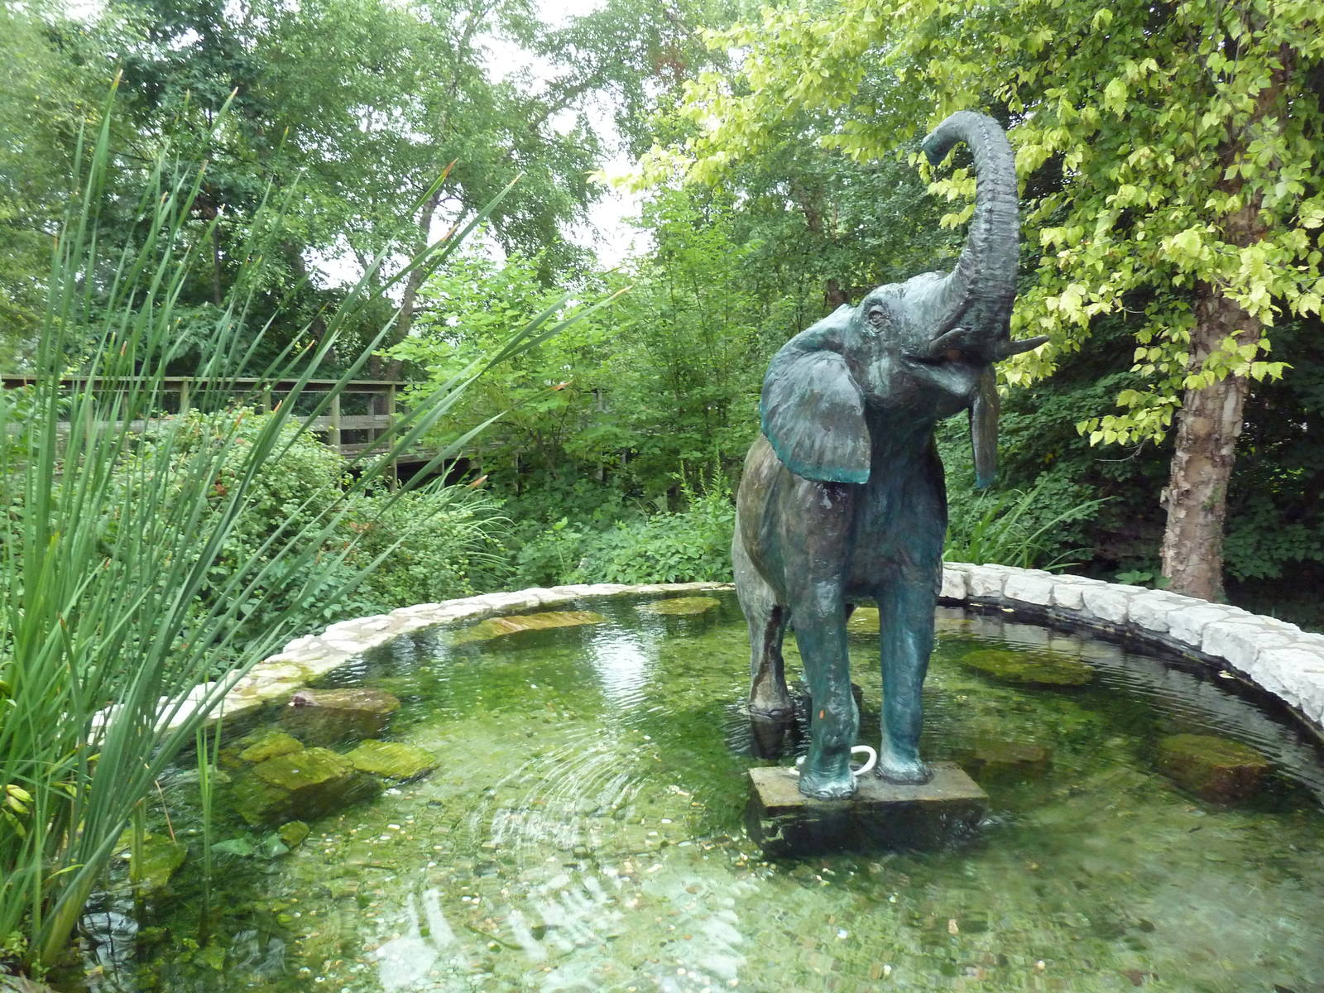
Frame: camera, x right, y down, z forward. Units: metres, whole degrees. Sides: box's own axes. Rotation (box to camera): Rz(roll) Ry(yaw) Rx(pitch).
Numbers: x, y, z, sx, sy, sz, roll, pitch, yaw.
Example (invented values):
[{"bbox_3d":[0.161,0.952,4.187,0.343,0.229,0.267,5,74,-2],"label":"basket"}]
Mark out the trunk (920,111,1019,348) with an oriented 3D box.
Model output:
[{"bbox_3d":[1.015,-0.880,3.186,0.220,0.760,0.470,-3,7,-24],"label":"trunk"}]

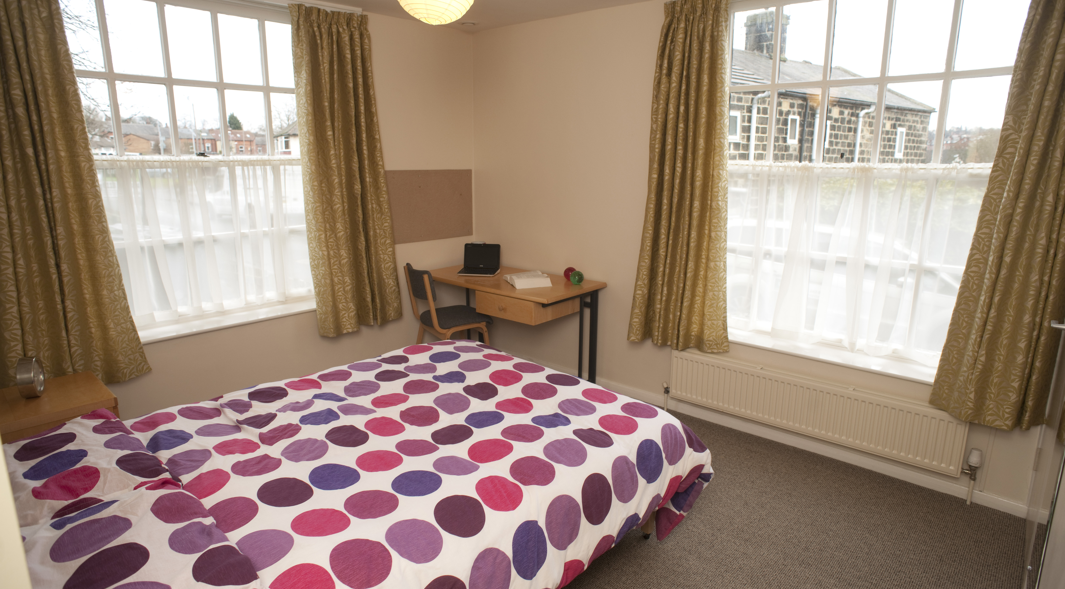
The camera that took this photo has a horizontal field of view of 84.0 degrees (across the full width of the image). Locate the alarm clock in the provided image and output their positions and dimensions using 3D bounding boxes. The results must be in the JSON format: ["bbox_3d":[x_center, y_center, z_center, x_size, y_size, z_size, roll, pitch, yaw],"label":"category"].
[{"bbox_3d":[-2.055,0.340,2.425,0.055,0.164,0.162,-6,14,-27],"label":"alarm clock"}]

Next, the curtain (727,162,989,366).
[{"bbox_3d":[1.584,-0.195,3.096,1.331,0.972,0.060,11,17,39],"label":"curtain"}]

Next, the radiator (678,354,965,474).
[{"bbox_3d":[1.408,0.586,3.133,1.444,0.294,0.060,11,17,39],"label":"radiator"}]

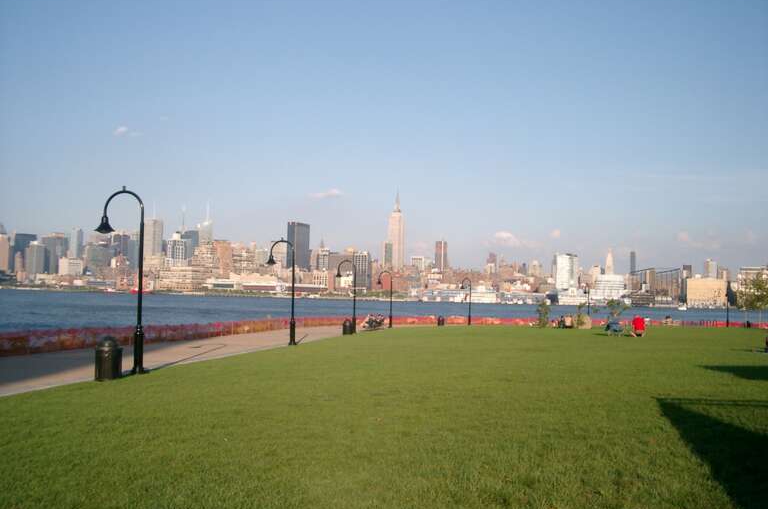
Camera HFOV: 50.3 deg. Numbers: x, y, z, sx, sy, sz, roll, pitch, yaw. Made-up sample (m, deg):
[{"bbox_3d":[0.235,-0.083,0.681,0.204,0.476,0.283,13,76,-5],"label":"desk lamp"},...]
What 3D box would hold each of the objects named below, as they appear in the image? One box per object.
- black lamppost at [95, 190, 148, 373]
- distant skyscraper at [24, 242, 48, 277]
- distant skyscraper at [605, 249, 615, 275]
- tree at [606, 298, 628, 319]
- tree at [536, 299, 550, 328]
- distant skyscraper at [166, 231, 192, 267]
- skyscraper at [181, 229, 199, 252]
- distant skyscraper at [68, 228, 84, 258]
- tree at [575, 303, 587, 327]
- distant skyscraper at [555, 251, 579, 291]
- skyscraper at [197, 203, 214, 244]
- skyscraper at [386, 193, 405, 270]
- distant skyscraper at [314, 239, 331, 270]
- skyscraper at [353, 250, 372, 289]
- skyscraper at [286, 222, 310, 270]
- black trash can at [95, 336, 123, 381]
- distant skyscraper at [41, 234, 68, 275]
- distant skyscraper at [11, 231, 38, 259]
[{"bbox_3d":[-6.329,0.590,19.700,1.320,4.500,0.480,1,-3,7],"label":"black lamppost"},{"bbox_3d":[-921.872,28.007,2167.781,38.000,122.000,40.000,0,-4,30],"label":"distant skyscraper"},{"bbox_3d":[851.268,83.880,3085.000,26.000,213.000,25.000,0,-3,29],"label":"distant skyscraper"},{"bbox_3d":[15.979,4.003,56.000,1.550,2.100,1.550,1,-3,16],"label":"tree"},{"bbox_3d":[14.034,5.184,72.000,1.200,2.450,1.200,1,-3,0],"label":"tree"},{"bbox_3d":[-418.820,13.833,1680.000,35.000,118.000,32.000,0,-3,29],"label":"distant skyscraper"},{"bbox_3d":[-743.229,25.074,3142.928,45.000,221.000,42.000,0,-4,30],"label":"skyscraper"},{"bbox_3d":[-990.444,9.506,2640.000,36.000,190.000,25.000,0,-3,29],"label":"distant skyscraper"},{"bbox_3d":[13.722,4.228,57.000,0.850,1.800,0.850,1,-3,14],"label":"tree"},{"bbox_3d":[310.852,37.603,1390.000,38.000,82.000,30.000,0,-3,29],"label":"distant skyscraper"},{"bbox_3d":[-730.139,-33.727,3357.835,48.000,362.000,50.000,0,-4,30],"label":"skyscraper"},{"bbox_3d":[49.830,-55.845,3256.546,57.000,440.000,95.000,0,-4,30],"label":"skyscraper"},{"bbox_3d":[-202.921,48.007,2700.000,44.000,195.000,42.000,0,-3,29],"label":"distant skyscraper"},{"bbox_3d":[-41.183,39.838,1535.093,32.000,85.000,23.000,0,-4,30],"label":"skyscraper"},{"bbox_3d":[-270.708,11.237,2600.000,36.000,229.000,78.000,0,-3,29],"label":"skyscraper"},{"bbox_3d":[-6.190,2.327,18.400,0.600,1.000,0.600,3,-3,-19],"label":"black trash can"},{"bbox_3d":[-1300.715,28.581,3250.000,52.000,220.000,48.000,0,-3,29],"label":"distant skyscraper"},{"bbox_3d":[-1474.709,25.519,3366.533,45.000,204.000,70.000,0,-4,30],"label":"distant skyscraper"}]

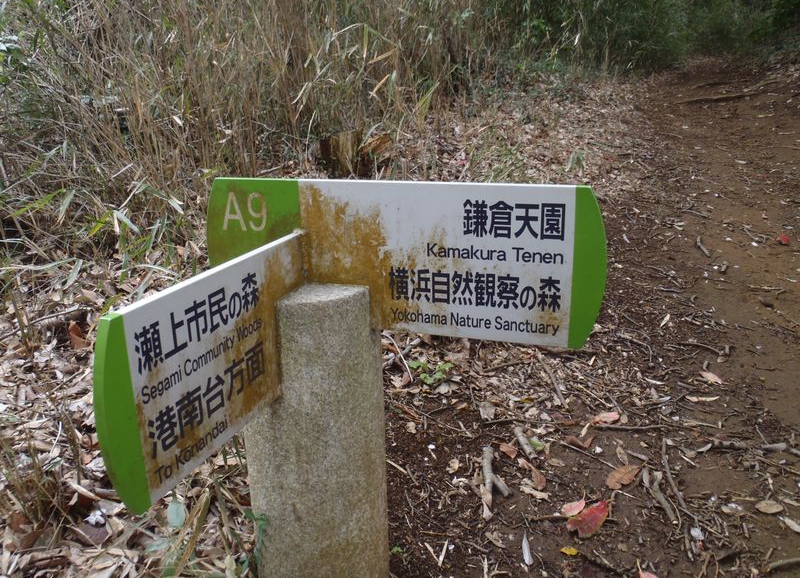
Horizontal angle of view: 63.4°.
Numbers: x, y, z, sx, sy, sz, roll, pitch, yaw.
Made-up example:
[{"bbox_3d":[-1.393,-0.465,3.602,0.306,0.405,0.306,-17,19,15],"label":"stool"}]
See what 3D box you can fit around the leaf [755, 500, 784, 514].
[{"bbox_3d":[0.790,0.467,1.389,0.051,0.010,0.037,-10,21,-22],"label":"leaf"}]

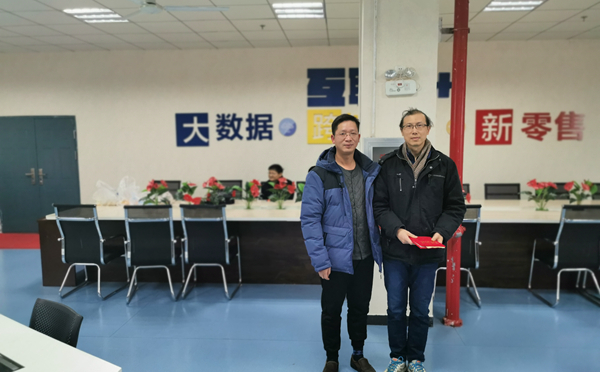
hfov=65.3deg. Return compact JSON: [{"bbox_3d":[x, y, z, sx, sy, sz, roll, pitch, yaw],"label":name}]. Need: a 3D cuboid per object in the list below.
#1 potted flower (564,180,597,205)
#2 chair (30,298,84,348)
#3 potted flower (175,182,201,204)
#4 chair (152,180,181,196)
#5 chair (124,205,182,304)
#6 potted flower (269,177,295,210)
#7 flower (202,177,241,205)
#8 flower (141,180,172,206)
[{"bbox_3d":[3.108,0.101,5.189,0.321,0.347,0.320,0,6,5],"label":"potted flower"},{"bbox_3d":[-1.335,0.991,2.109,0.500,0.820,0.530,4,7,36],"label":"chair"},{"bbox_3d":[-1.344,0.106,5.595,0.302,0.322,0.280,0,6,5],"label":"potted flower"},{"bbox_3d":[-2.009,0.435,6.726,0.520,0.950,0.600,0,6,5],"label":"chair"},{"bbox_3d":[-1.470,0.644,4.845,0.530,0.955,0.650,-1,6,-7],"label":"chair"},{"bbox_3d":[-0.205,0.085,5.474,0.313,0.371,0.310,0,6,5],"label":"potted flower"},{"bbox_3d":[-0.921,0.083,5.556,0.459,0.369,0.360,0,6,5],"label":"flower"},{"bbox_3d":[-1.725,0.094,5.627,0.330,0.346,0.300,0,6,5],"label":"flower"}]

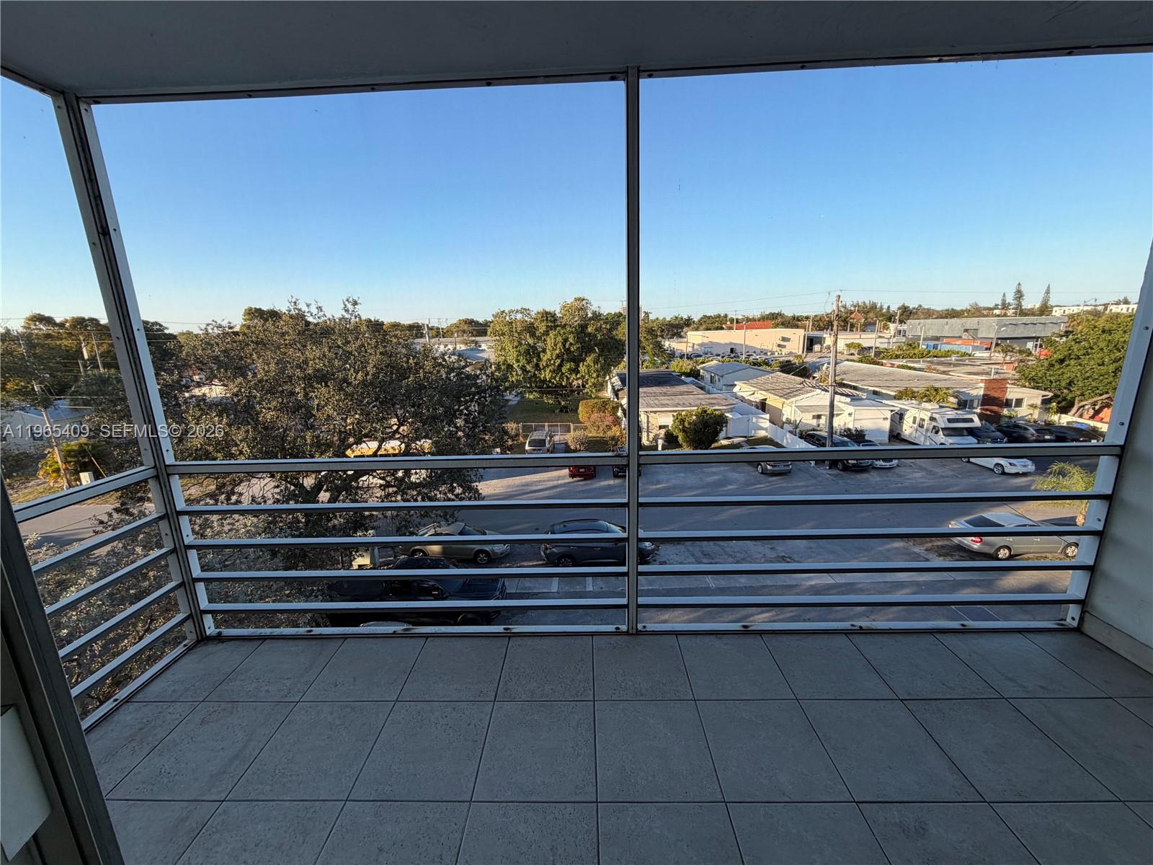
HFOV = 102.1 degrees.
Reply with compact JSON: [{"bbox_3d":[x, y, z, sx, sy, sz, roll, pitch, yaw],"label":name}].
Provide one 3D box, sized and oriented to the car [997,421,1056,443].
[{"bbox_3d":[31.612,-0.027,33.361,1.850,1.620,4.600,-2,13,0],"label":"car"}]

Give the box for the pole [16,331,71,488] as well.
[{"bbox_3d":[-31.893,-1.174,28.023,0.330,9.750,0.330,-2,13,0],"label":"pole"}]

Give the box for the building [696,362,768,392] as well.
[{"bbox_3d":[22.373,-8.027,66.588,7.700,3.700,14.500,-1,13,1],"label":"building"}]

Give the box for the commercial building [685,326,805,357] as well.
[{"bbox_3d":[45.345,-25.499,131.166,30.500,6.200,15.000,0,13,8],"label":"commercial building"}]

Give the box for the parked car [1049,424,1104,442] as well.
[{"bbox_3d":[36.825,0.212,35.000,1.830,1.430,4.750,0,13,5],"label":"parked car"}]

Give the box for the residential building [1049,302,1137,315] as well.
[{"bbox_3d":[235.572,-51.810,212.010,35.000,11.200,14.000,-1,13,1],"label":"residential building"}]

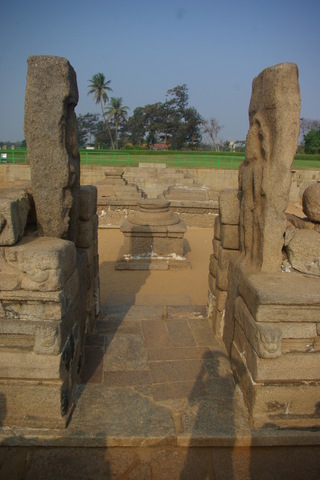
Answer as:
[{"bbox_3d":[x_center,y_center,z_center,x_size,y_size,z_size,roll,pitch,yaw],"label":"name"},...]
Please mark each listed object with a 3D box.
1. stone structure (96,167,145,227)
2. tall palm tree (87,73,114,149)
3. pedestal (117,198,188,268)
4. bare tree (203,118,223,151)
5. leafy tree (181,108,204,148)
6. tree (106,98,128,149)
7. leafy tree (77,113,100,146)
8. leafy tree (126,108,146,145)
[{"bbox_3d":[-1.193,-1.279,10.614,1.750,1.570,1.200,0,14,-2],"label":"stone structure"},{"bbox_3d":[-11.542,-24.796,70.131,5.162,14.293,5.059,-2,15,-9],"label":"tall palm tree"},{"bbox_3d":[-0.139,-0.181,7.175,1.407,1.179,1.336,0,14,-2],"label":"pedestal"},{"bbox_3d":[10.601,-20.750,71.332,4.161,6.317,3.953,3,15,8],"label":"bare tree"},{"bbox_3d":[6.607,-23.061,74.324,5.161,8.486,4.903,2,14,5],"label":"leafy tree"},{"bbox_3d":[-8.343,-22.815,71.088,4.640,9.983,4.548,-1,14,-6],"label":"tree"},{"bbox_3d":[-15.885,-24.227,79.982,5.332,7.560,5.066,-2,15,-11],"label":"leafy tree"},{"bbox_3d":[-4.982,-23.789,76.323,4.240,8.512,4.028,0,14,-4],"label":"leafy tree"}]

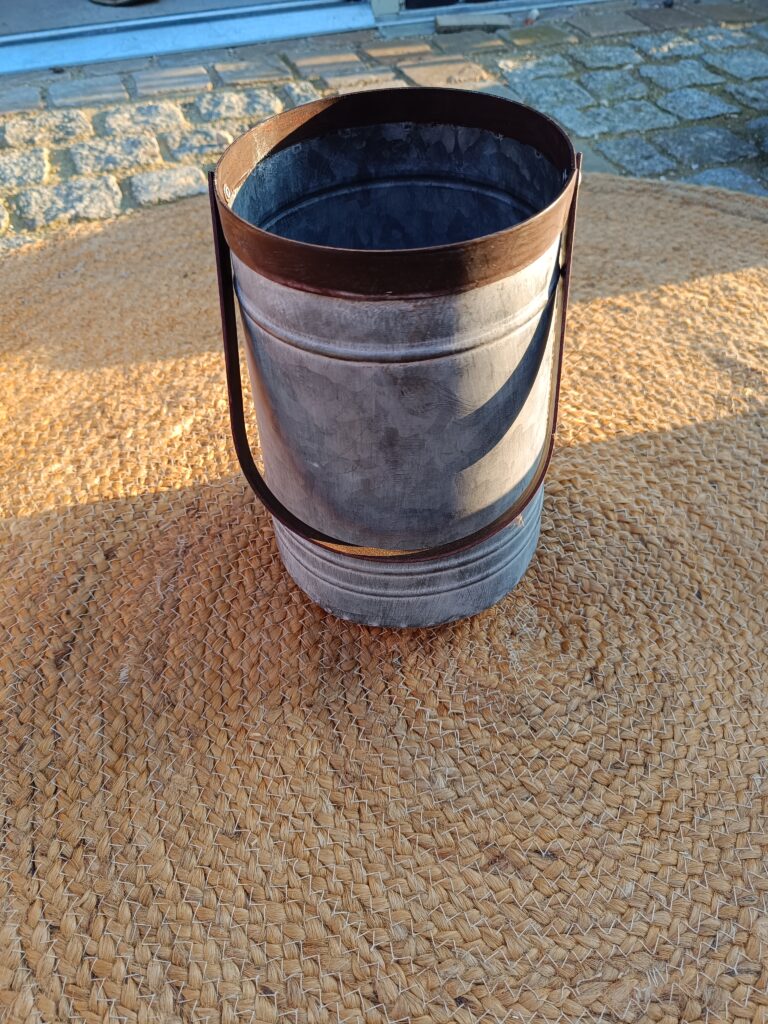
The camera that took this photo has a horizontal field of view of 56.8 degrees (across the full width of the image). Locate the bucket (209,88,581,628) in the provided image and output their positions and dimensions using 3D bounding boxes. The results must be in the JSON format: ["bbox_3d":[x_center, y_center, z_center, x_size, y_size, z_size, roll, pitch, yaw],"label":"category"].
[{"bbox_3d":[0.013,-0.098,0.525,0.235,0.316,0.247,-2,49,2],"label":"bucket"}]

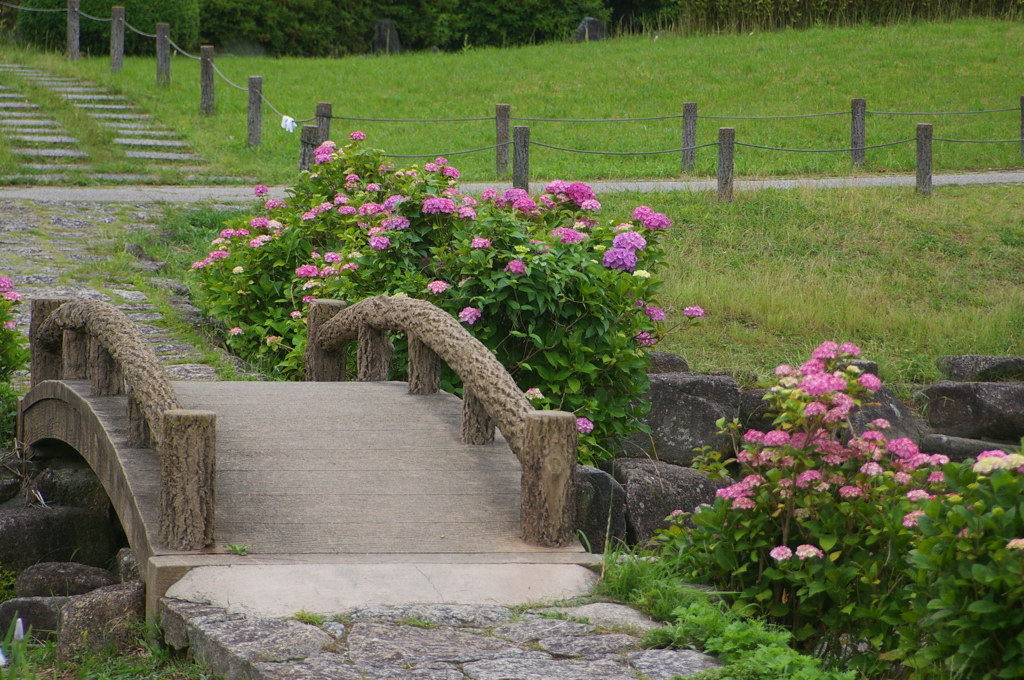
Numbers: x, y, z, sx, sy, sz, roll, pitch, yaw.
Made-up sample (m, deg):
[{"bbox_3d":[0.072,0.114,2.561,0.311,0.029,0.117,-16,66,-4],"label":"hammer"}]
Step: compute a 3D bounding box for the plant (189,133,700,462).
[{"bbox_3d":[-0.331,-0.253,21.888,2.496,1.472,1.920,1,5,0],"label":"plant"}]

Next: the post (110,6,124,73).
[{"bbox_3d":[-4.381,-3.332,49.536,0.132,0.730,0.132,1,5,0],"label":"post"}]

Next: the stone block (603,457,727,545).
[{"bbox_3d":[0.709,0.742,20.480,0.563,0.371,0.422,1,5,0],"label":"stone block"}]

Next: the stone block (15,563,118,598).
[{"bbox_3d":[-1.704,0.926,17.024,0.384,0.166,0.282,1,5,0],"label":"stone block"}]

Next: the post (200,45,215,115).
[{"bbox_3d":[-3.146,-2.686,46.080,0.132,0.723,0.132,1,5,0],"label":"post"}]

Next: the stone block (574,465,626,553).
[{"bbox_3d":[0.356,0.753,19.712,0.320,0.384,0.346,1,5,0],"label":"stone block"}]

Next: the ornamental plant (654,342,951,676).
[{"bbox_3d":[0.942,0.546,14.464,0.934,1.011,0.870,1,5,0],"label":"ornamental plant"}]

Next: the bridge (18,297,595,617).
[{"bbox_3d":[-1.011,0.286,18.153,1.562,0.922,5.568,0,5,-11],"label":"bridge"}]

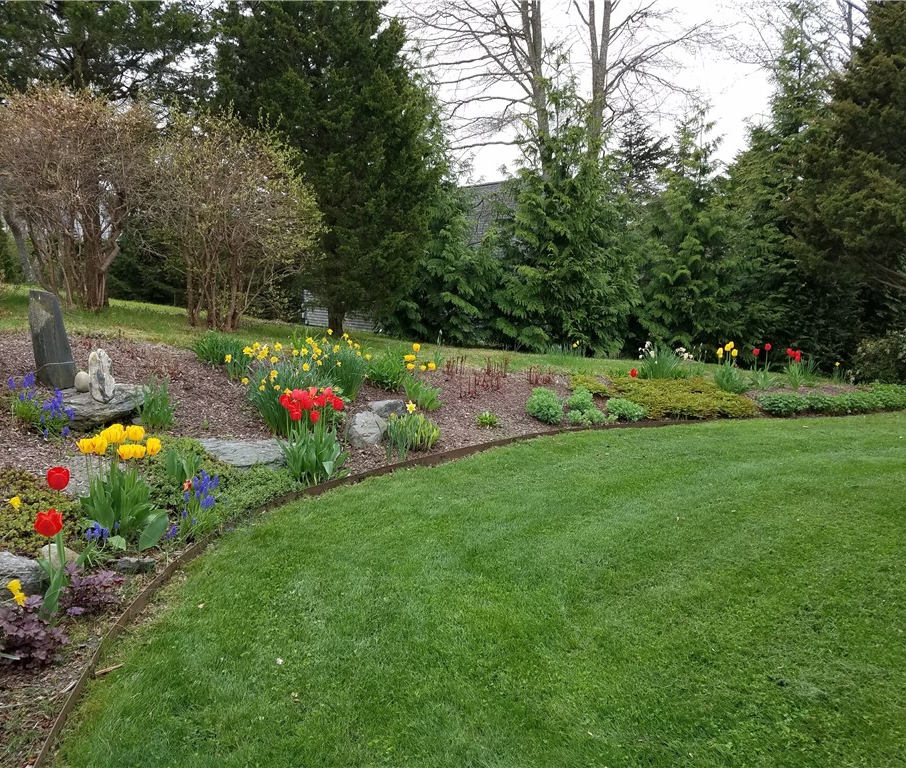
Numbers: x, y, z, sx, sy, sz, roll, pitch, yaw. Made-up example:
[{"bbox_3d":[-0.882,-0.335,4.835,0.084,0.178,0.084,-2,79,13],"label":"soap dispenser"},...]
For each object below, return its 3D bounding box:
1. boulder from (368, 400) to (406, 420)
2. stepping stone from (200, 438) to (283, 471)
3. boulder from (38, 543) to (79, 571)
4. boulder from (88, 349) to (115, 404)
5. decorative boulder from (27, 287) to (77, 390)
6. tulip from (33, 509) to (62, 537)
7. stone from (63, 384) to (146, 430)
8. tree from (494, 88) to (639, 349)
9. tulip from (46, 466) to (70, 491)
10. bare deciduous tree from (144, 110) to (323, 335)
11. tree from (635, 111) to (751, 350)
[{"bbox_3d":[-0.506,0.192,5.900,0.299,0.120,0.260,0,8,0],"label":"boulder"},{"bbox_3d":[-1.367,0.458,5.068,0.570,0.190,0.400,-2,9,-15],"label":"stepping stone"},{"bbox_3d":[-1.502,0.665,2.950,0.169,0.120,0.140,0,8,0],"label":"boulder"},{"bbox_3d":[-2.297,-0.049,5.025,0.160,0.345,0.140,-4,9,-24],"label":"boulder"},{"bbox_3d":[-2.799,-0.310,5.361,0.280,0.690,0.210,-4,9,-27],"label":"decorative boulder"},{"bbox_3d":[-1.341,0.459,2.550,0.094,0.090,0.090,0,8,0],"label":"tulip"},{"bbox_3d":[-2.335,0.150,5.125,0.500,0.230,0.420,-4,9,-25],"label":"stone"},{"bbox_3d":[1.711,-2.464,11.800,2.173,4.044,2.173,0,8,0],"label":"tree"},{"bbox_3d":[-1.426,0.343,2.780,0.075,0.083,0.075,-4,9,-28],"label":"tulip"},{"bbox_3d":[-2.841,-2.096,10.000,2.195,2.803,2.195,0,8,0],"label":"bare deciduous tree"},{"bbox_3d":[3.846,-2.417,12.300,1.800,3.878,1.800,0,8,0],"label":"tree"}]

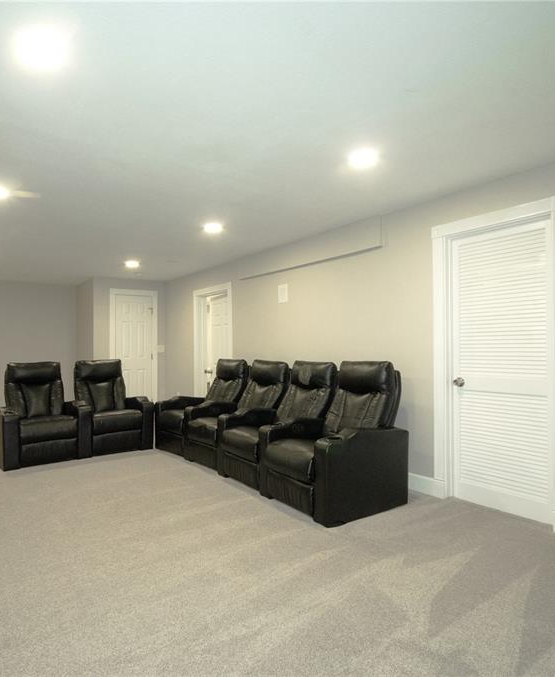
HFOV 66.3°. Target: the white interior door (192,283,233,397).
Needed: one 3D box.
[{"bbox_3d":[-0.985,0.297,6.280,0.120,2.100,1.050,0,-1,-38],"label":"white interior door"}]

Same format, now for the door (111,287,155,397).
[{"bbox_3d":[-2.380,0.300,7.060,0.780,2.140,0.100,0,-1,-32],"label":"door"}]

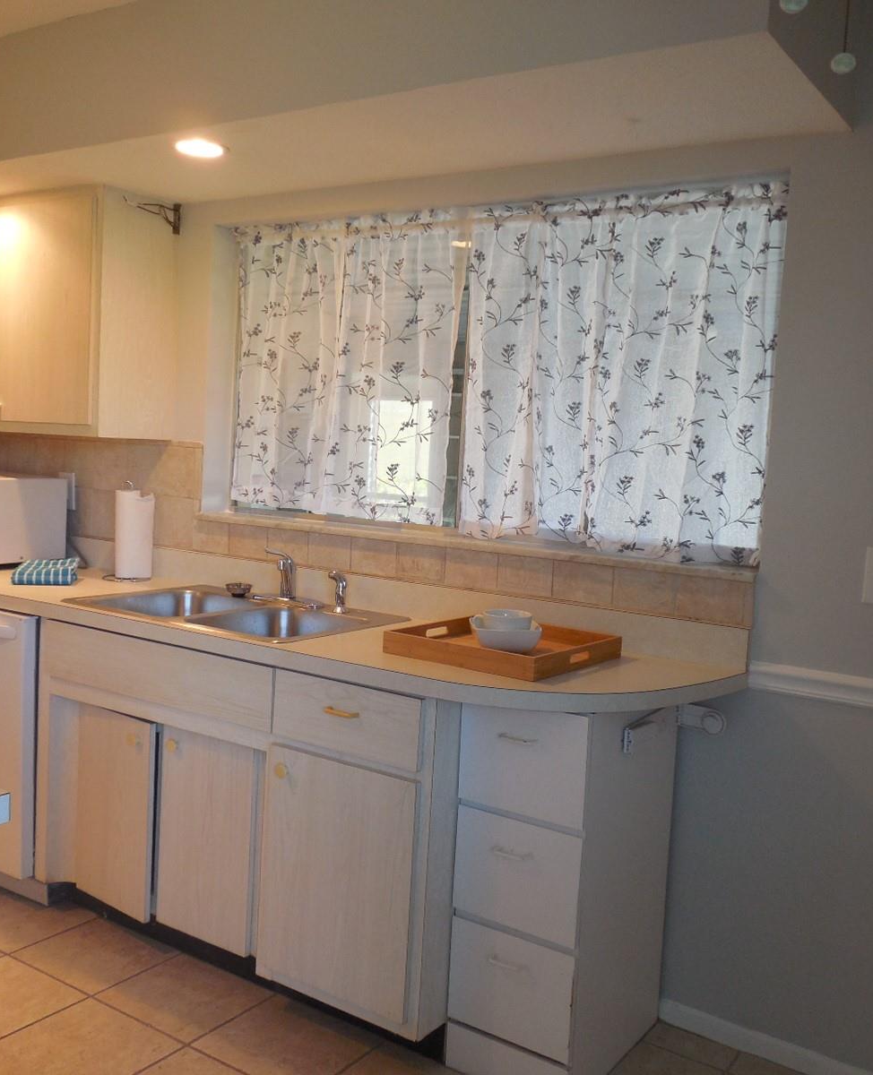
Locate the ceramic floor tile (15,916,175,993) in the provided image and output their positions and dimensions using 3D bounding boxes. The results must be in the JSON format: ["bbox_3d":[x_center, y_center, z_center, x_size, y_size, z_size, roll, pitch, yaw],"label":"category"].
[{"bbox_3d":[-0.919,1.125,2.785,0.319,0.010,0.284,6,6,32],"label":"ceramic floor tile"}]

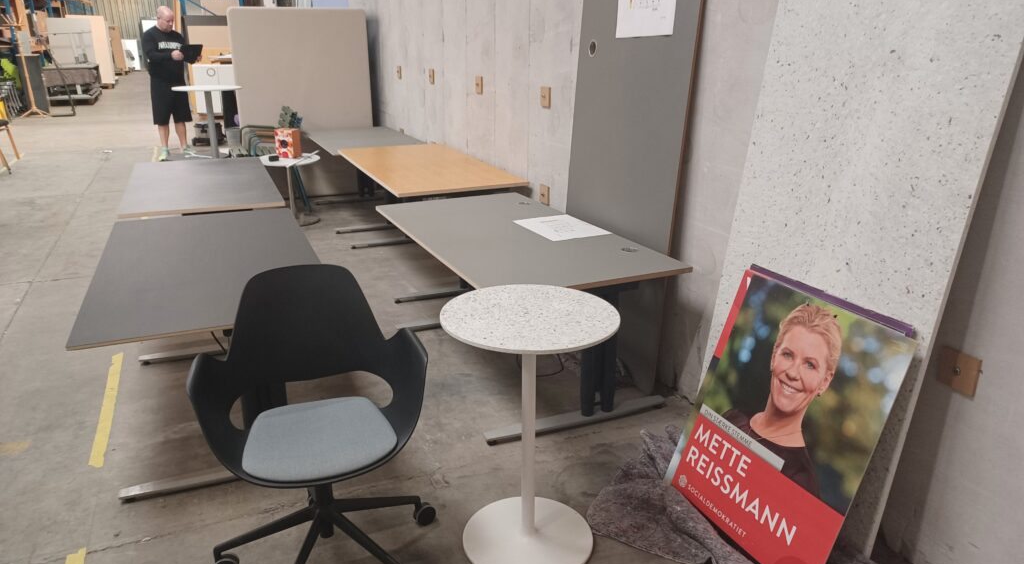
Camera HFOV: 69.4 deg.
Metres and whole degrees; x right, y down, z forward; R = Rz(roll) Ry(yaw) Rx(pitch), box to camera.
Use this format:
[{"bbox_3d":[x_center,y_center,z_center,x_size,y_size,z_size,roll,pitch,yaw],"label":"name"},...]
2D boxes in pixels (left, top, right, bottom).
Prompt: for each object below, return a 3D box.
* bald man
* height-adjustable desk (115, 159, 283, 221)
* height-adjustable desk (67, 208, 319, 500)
[{"bbox_3d":[-4.261,-2.442,9.096,0.460,1.770,0.560,12,23,32],"label":"bald man"},{"bbox_3d":[-1.888,-0.295,4.607,0.800,0.677,1.600,-8,20,-21],"label":"height-adjustable desk"},{"bbox_3d":[-1.202,0.215,3.047,0.800,0.652,1.580,-8,20,-21],"label":"height-adjustable desk"}]

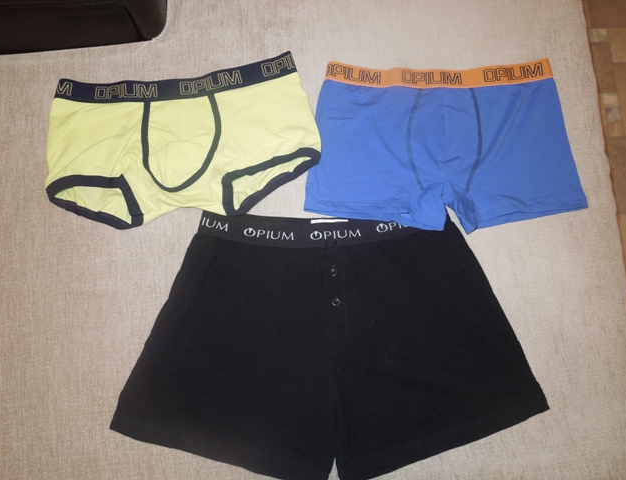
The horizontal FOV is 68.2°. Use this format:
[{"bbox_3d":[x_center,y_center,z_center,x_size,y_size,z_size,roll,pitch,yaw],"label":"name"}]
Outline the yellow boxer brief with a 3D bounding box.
[{"bbox_3d":[-0.196,-0.156,0.691,0.409,0.025,0.267,-5,77,-1],"label":"yellow boxer brief"}]

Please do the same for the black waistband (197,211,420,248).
[{"bbox_3d":[0.011,-0.019,0.659,0.355,0.020,0.056,-1,77,0],"label":"black waistband"}]

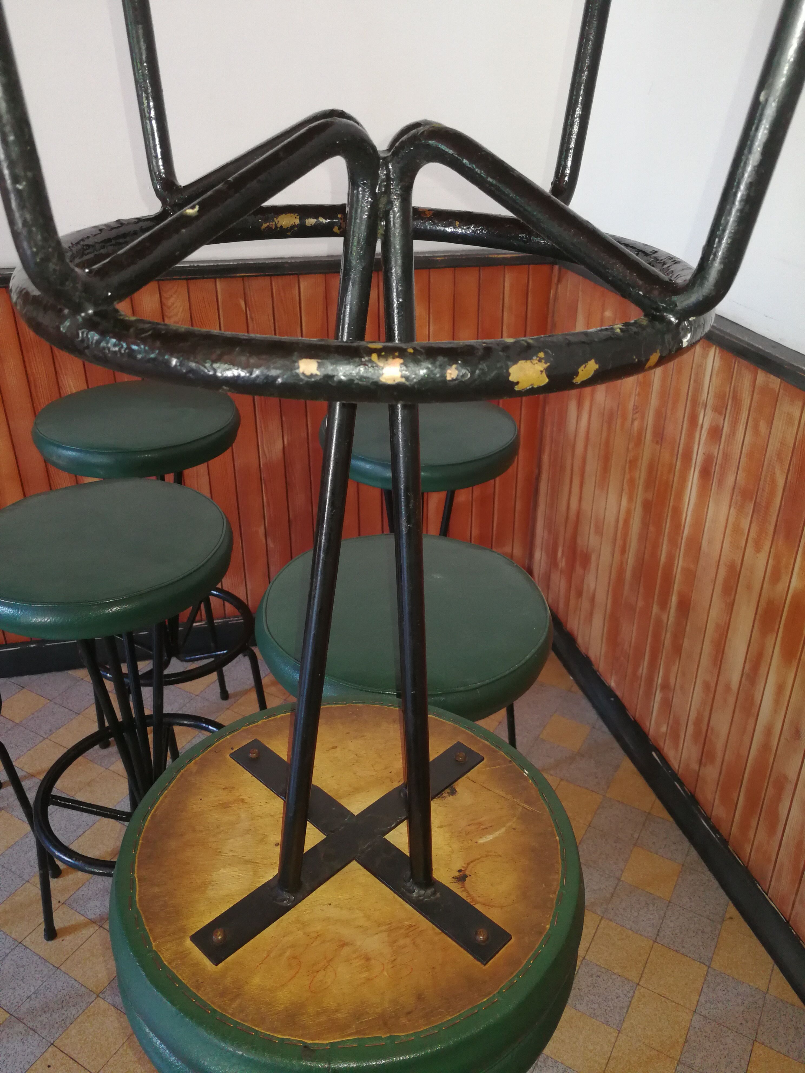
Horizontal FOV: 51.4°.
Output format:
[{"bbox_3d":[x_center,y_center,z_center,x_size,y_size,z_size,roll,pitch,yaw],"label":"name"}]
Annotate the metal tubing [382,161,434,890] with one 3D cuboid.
[{"bbox_3d":[0.007,0.034,0.515,0.018,0.489,0.018,-2,24,1],"label":"metal tubing"}]

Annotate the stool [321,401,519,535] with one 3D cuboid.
[{"bbox_3d":[0.033,0.158,1.739,0.385,0.835,0.385,-25,37,-37],"label":"stool"}]

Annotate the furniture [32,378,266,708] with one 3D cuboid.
[{"bbox_3d":[-0.493,0.143,1.755,0.385,0.845,0.385,-19,34,-30],"label":"furniture"}]

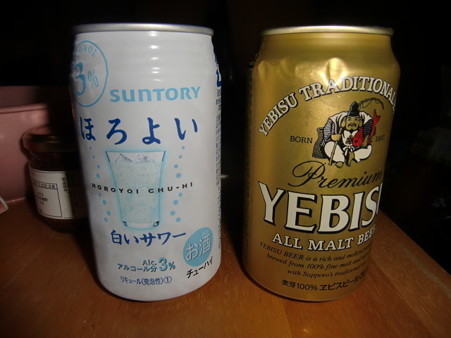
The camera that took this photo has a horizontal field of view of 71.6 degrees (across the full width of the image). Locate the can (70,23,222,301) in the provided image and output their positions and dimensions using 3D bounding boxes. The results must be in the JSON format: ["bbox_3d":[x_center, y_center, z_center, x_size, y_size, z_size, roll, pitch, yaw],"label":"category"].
[{"bbox_3d":[-0.035,-0.003,0.156,0.066,0.122,0.066,0,18,-1],"label":"can"}]

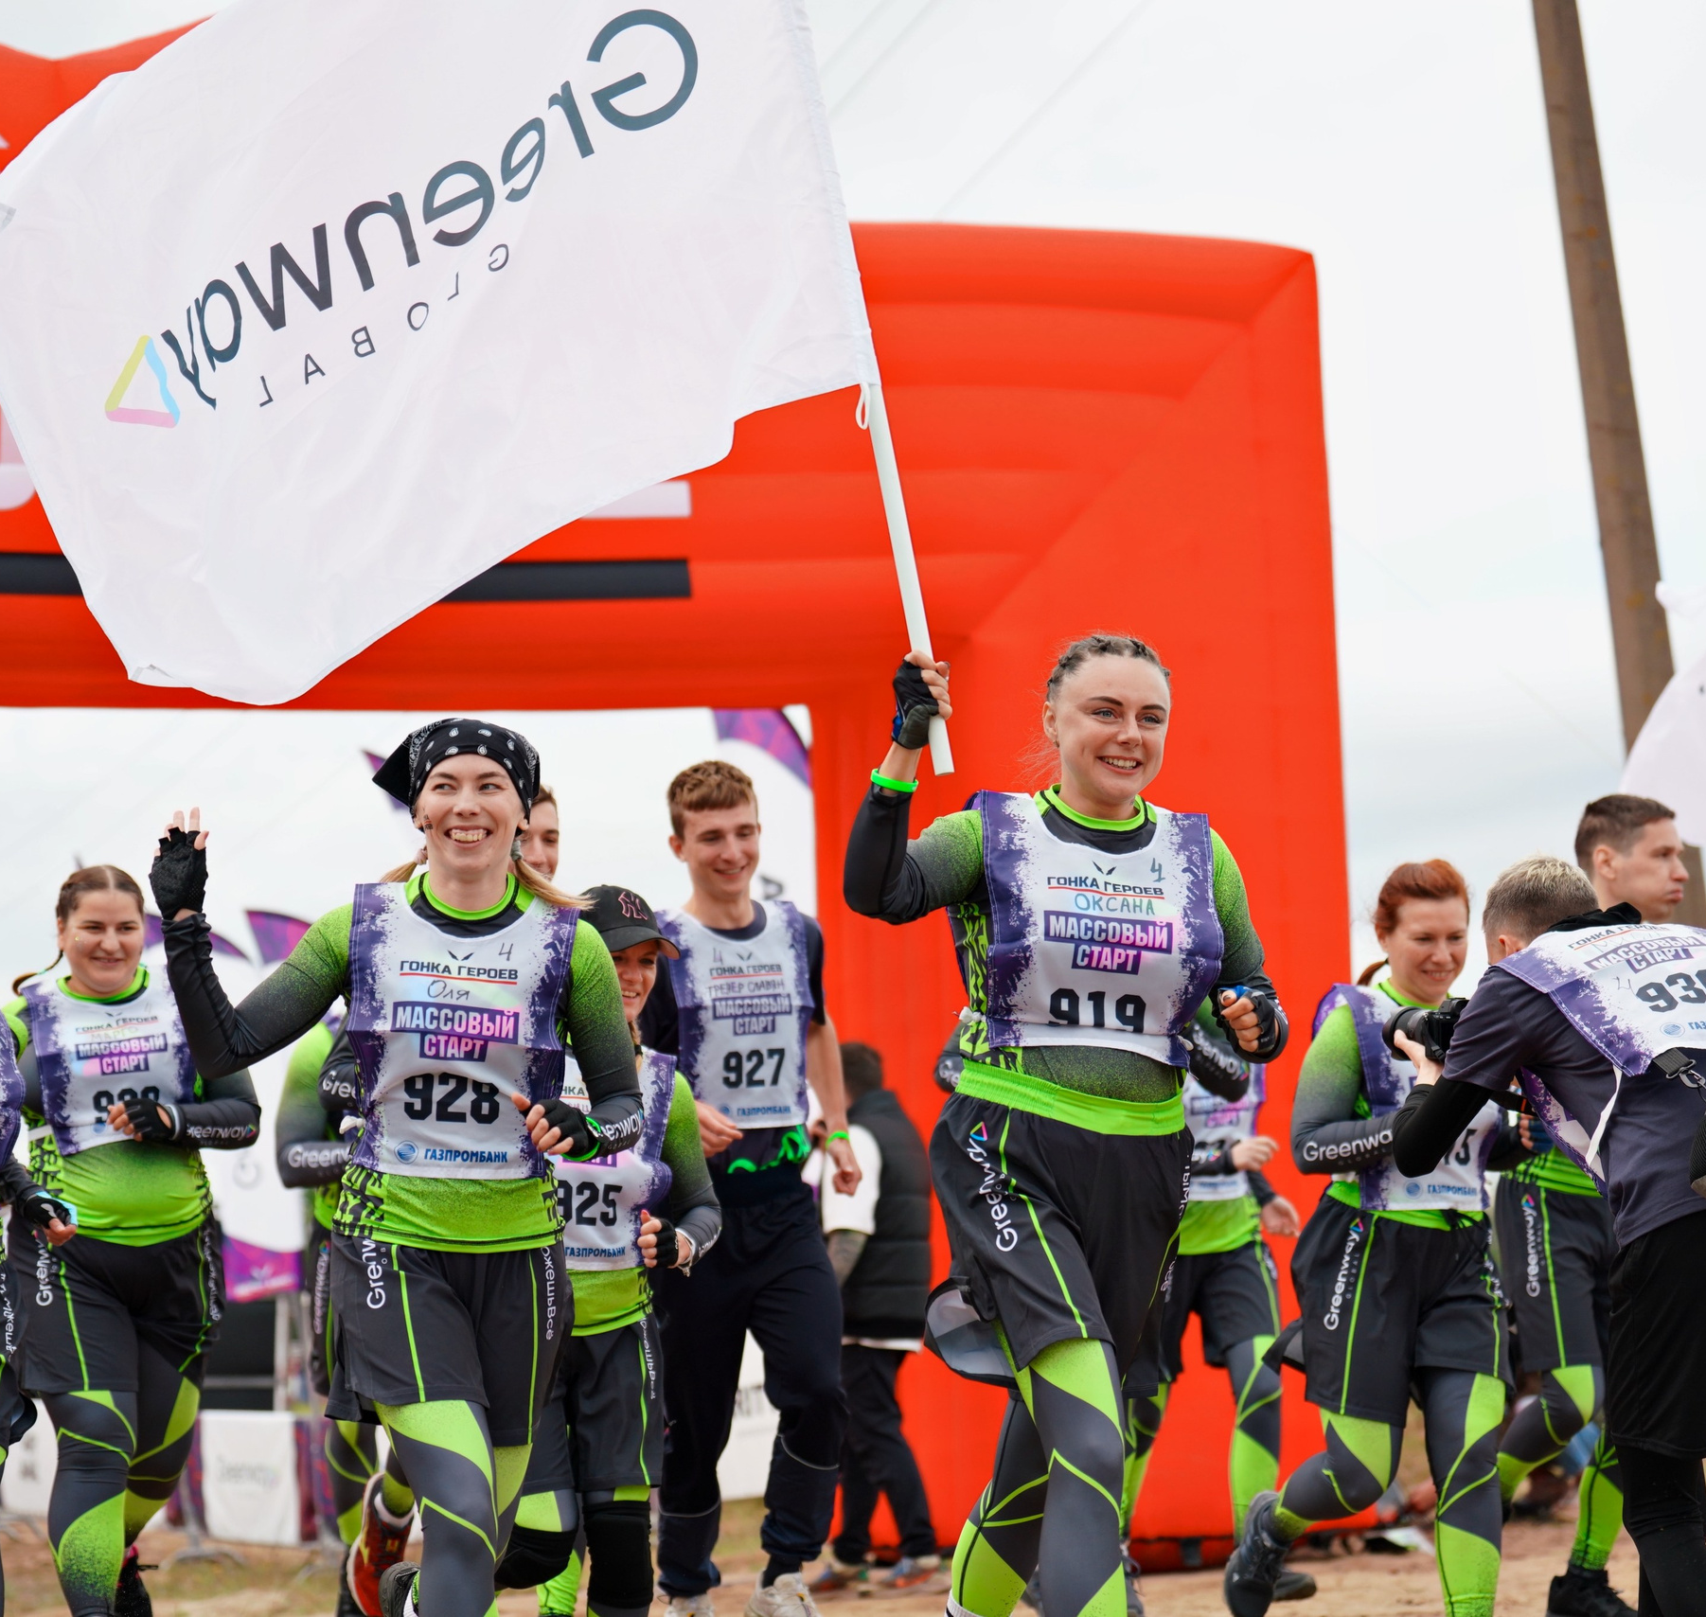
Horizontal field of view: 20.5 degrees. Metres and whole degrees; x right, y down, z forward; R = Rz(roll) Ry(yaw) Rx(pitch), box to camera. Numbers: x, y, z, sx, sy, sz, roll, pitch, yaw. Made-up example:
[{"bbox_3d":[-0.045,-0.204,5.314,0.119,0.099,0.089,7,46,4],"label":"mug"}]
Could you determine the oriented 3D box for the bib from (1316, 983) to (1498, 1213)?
[{"bbox_3d":[1.068,0.561,9.150,0.340,0.460,0.260,5,-3,-34],"label":"bib"}]

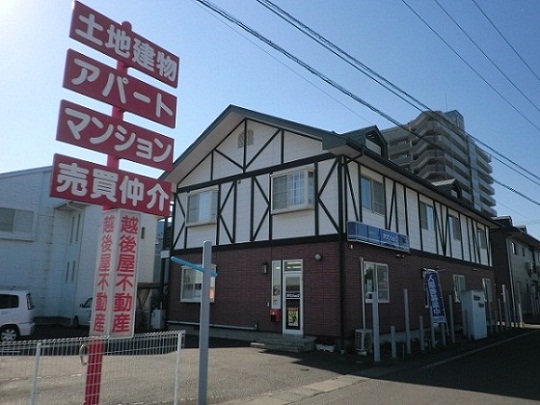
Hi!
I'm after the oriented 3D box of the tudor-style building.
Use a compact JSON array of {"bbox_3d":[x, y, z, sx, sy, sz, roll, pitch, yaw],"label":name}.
[{"bbox_3d":[4.956,2.058,21.382,9.204,8.177,19.647,-9,-15,39],"label":"tudor-style building"}]

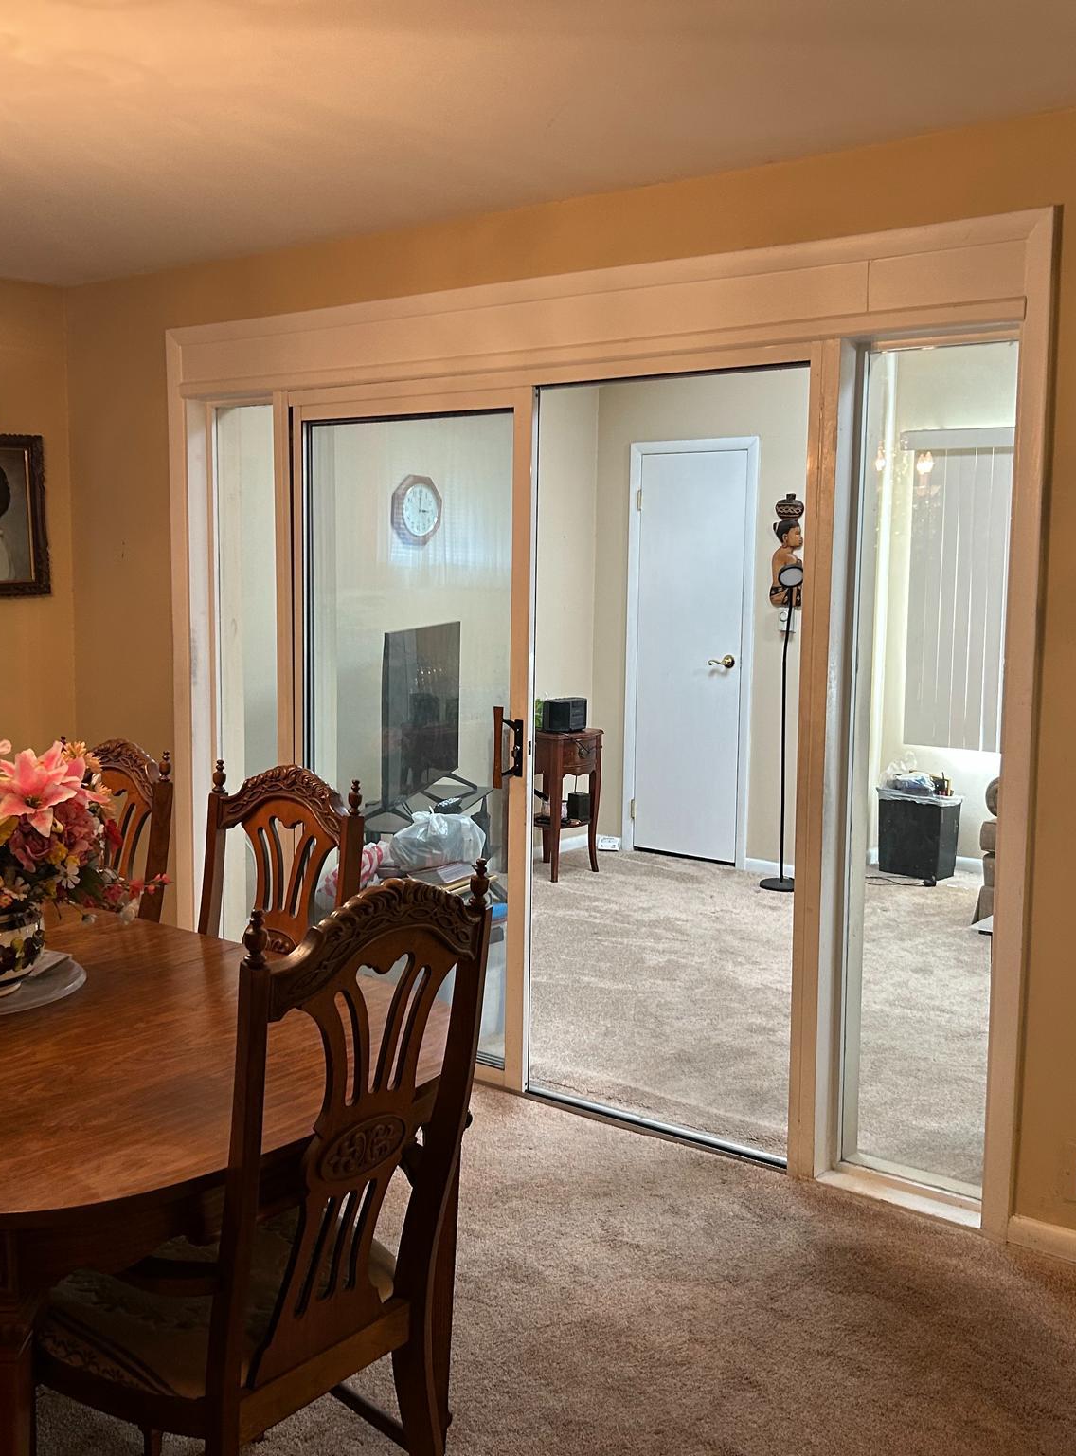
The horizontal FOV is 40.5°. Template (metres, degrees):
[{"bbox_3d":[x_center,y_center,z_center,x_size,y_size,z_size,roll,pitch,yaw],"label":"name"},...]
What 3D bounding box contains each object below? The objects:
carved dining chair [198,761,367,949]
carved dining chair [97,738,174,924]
[{"bbox_3d":[-0.644,0.641,2.788,0.490,1.100,0.550,5,8,37],"label":"carved dining chair"},{"bbox_3d":[-1.096,0.595,3.166,0.490,1.100,0.550,5,8,37],"label":"carved dining chair"}]

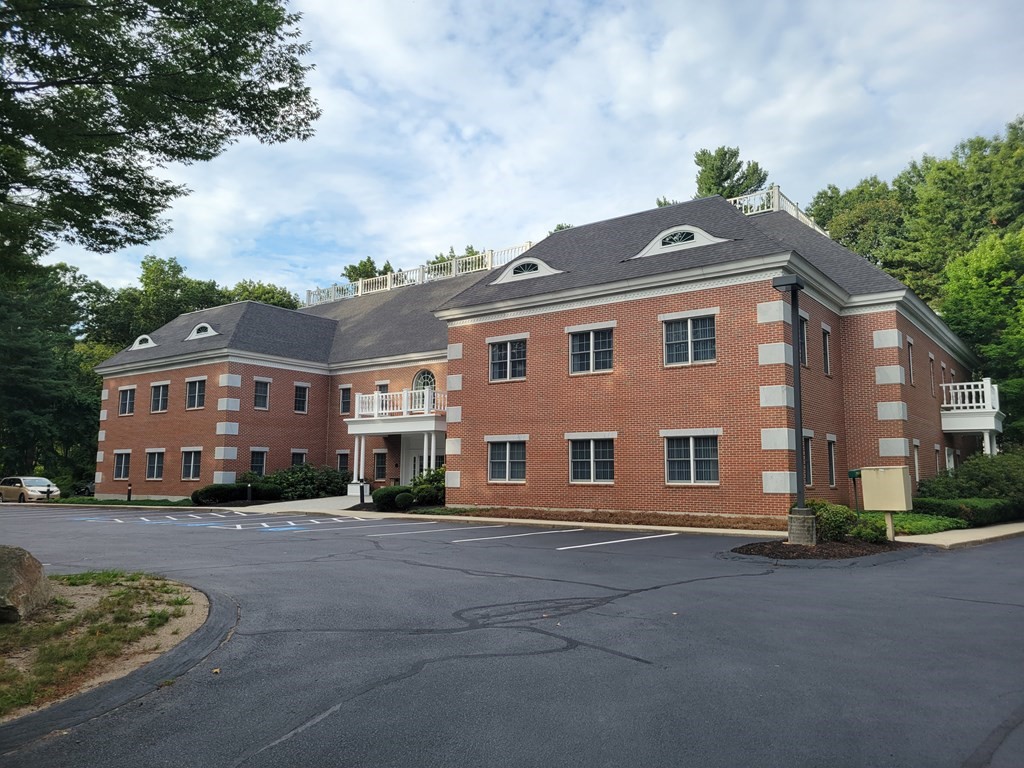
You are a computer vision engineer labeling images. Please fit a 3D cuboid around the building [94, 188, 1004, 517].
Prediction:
[{"bbox_3d":[-0.327,-0.654,45.631,47.600,14.750,28.800,-5,-9,37],"label":"building"}]

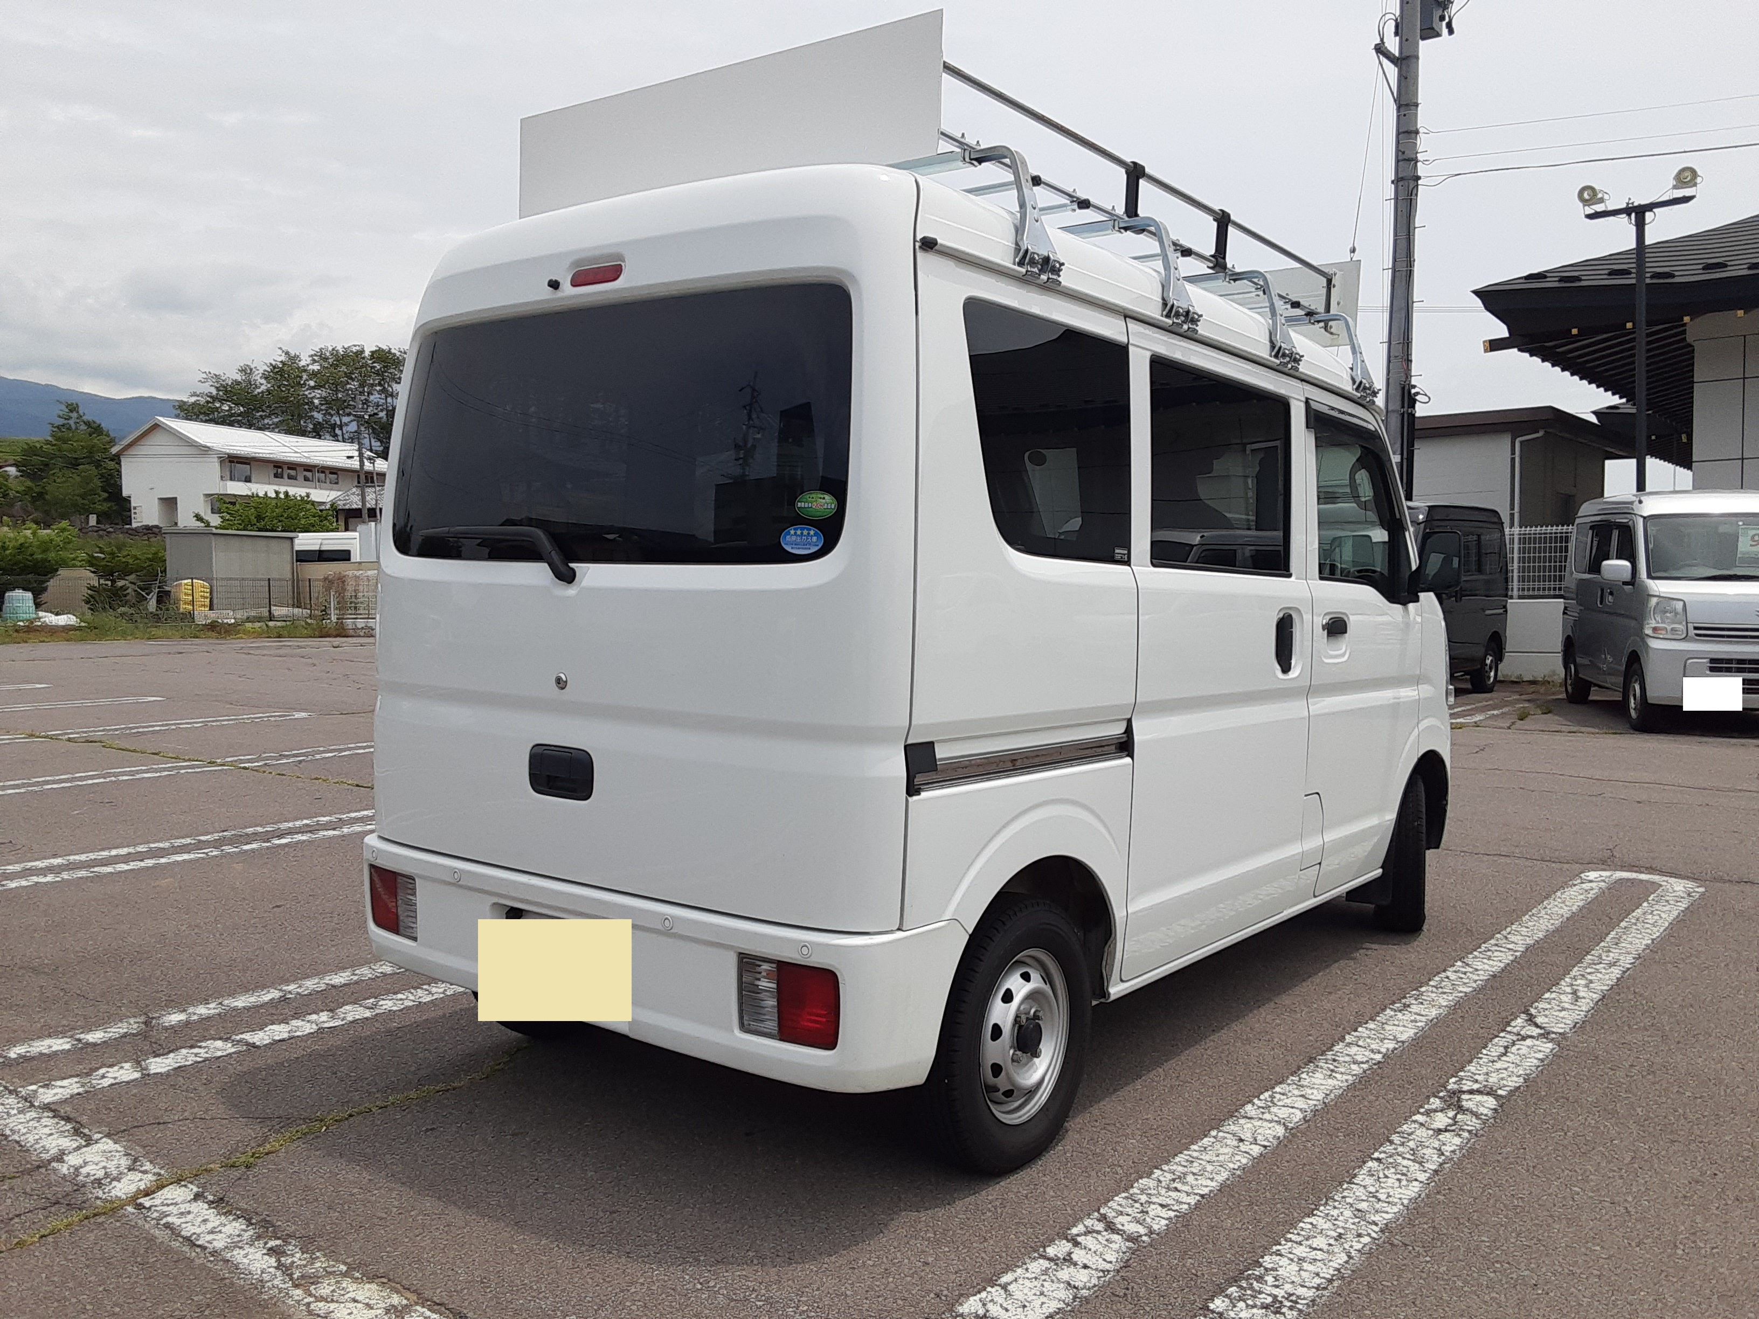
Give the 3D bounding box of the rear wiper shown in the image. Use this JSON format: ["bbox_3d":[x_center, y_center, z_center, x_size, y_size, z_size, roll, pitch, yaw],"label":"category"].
[{"bbox_3d":[-0.758,-0.211,2.722,0.460,0.115,0.060,3,4,37],"label":"rear wiper"}]

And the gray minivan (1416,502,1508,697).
[{"bbox_3d":[4.860,-0.615,13.270,1.475,1.895,3.395,3,3,39],"label":"gray minivan"}]

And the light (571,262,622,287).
[{"bbox_3d":[-0.525,-0.722,2.576,0.145,0.032,0.030,3,-2,37],"label":"light"}]

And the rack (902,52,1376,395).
[{"bbox_3d":[0.336,-0.978,3.690,1.420,0.440,2.150,3,4,37],"label":"rack"}]

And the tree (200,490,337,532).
[{"bbox_3d":[-19.600,-3.750,44.000,4.400,3.000,4.000,1,2,0],"label":"tree"}]

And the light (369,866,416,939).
[{"bbox_3d":[-1.022,0.512,2.937,0.195,0.135,0.060,4,4,44],"label":"light"}]

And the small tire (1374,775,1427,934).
[{"bbox_3d":[1.702,0.626,4.533,0.150,0.537,0.537,2,3,20],"label":"small tire"}]

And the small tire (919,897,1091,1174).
[{"bbox_3d":[0.224,0.698,2.606,0.150,0.537,0.537,3,4,37],"label":"small tire"}]

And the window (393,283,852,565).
[{"bbox_3d":[-0.534,-0.424,2.587,1.220,0.490,0.090,3,-2,37],"label":"window"}]

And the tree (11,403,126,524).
[{"bbox_3d":[-42.548,-10.300,72.000,6.000,6.600,6.000,1,2,0],"label":"tree"}]

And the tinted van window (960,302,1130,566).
[{"bbox_3d":[0.331,-0.421,2.609,0.060,0.470,0.620,-2,0,37],"label":"tinted van window"}]

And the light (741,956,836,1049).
[{"bbox_3d":[-0.137,0.564,2.266,0.195,0.135,0.060,3,3,30],"label":"light"}]

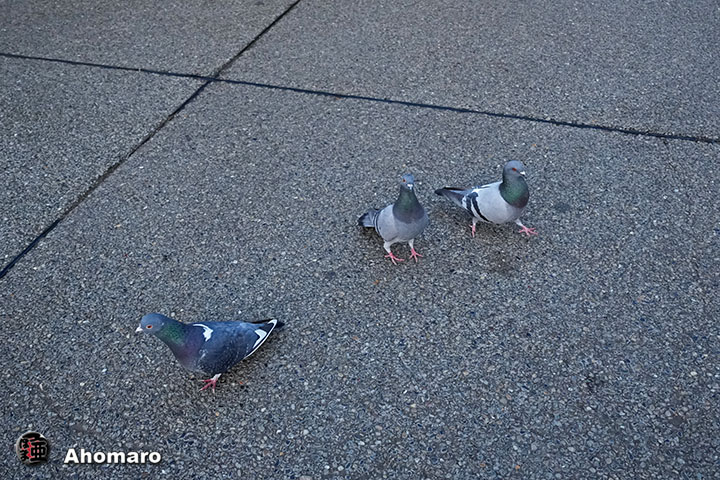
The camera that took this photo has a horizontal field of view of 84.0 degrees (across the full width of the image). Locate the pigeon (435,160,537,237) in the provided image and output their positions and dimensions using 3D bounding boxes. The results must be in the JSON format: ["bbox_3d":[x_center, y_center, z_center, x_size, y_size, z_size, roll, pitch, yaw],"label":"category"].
[{"bbox_3d":[0.383,-0.143,1.245,0.293,0.250,0.120,13,40,19],"label":"pigeon"}]

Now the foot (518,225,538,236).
[{"bbox_3d":[0.543,-0.036,1.284,0.055,0.024,0.050,13,40,20],"label":"foot"}]

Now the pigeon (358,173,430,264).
[{"bbox_3d":[0.080,-0.080,1.155,0.125,0.278,0.243,-31,46,-33],"label":"pigeon"}]

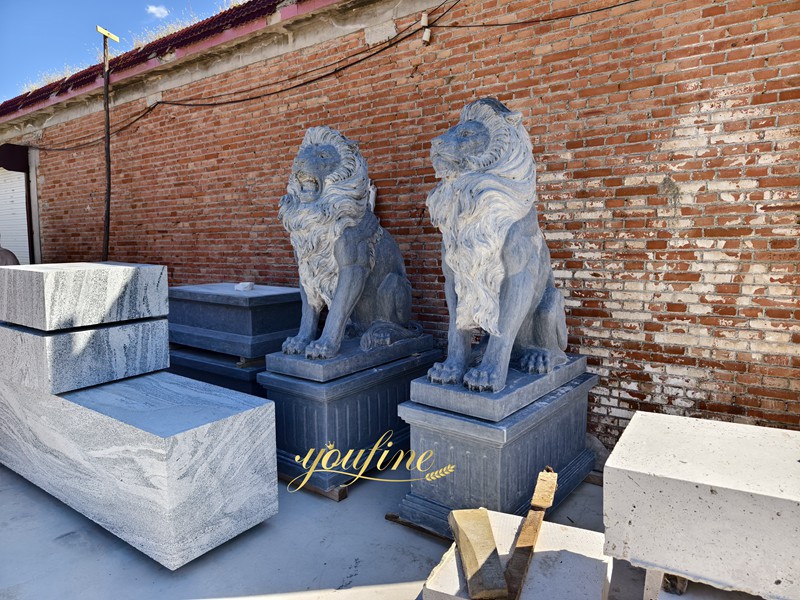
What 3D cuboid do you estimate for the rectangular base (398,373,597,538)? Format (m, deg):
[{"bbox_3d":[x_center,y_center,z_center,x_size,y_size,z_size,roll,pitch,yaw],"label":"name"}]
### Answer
[{"bbox_3d":[0.608,0.734,2.989,0.594,0.693,1.233,4,7,38],"label":"rectangular base"}]

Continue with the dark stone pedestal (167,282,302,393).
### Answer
[{"bbox_3d":[-1.490,0.412,4.879,1.395,1.020,0.793,4,8,36],"label":"dark stone pedestal"}]

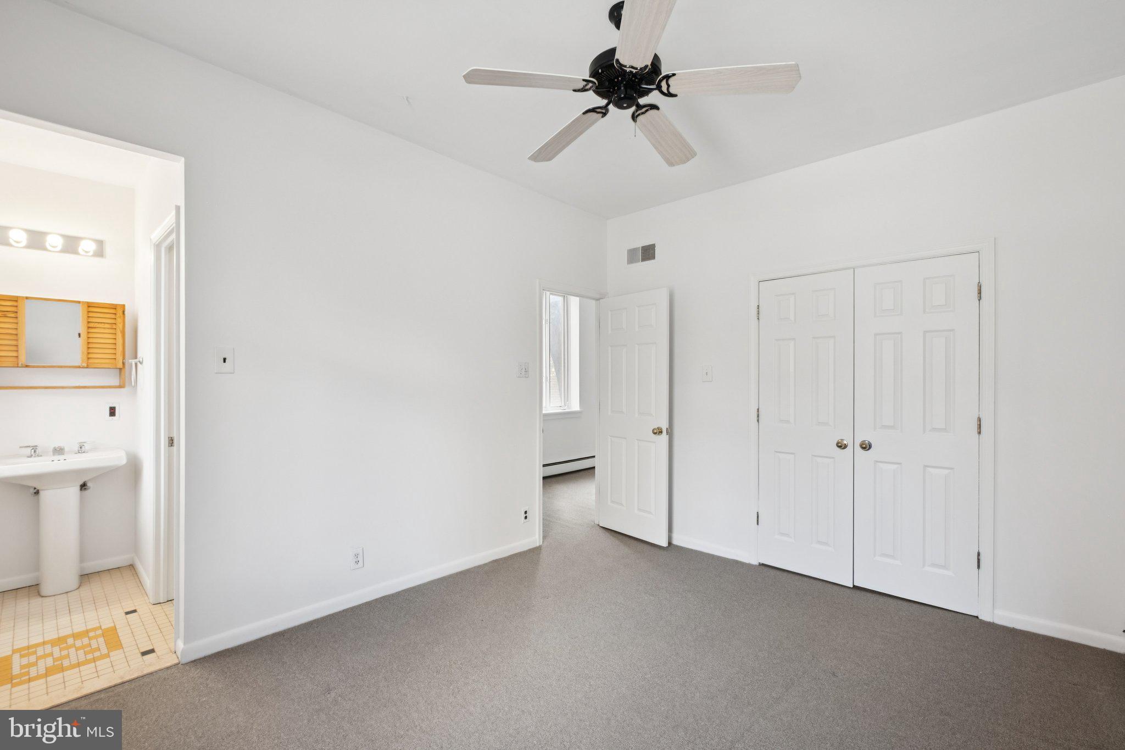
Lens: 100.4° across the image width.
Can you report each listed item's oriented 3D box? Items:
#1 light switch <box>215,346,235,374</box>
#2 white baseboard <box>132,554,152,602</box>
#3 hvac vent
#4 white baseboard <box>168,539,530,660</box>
[{"bbox_3d":[-1.637,-0.072,2.272,0.077,0.126,0.012,0,0,-44],"label":"light switch"},{"bbox_3d":[-2.700,1.280,3.005,0.770,0.085,0.018,0,0,42],"label":"white baseboard"},{"bbox_3d":[0.656,-1.010,3.910,0.283,0.137,0.020,0,0,43],"label":"hvac vent"},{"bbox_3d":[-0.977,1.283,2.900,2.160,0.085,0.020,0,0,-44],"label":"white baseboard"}]

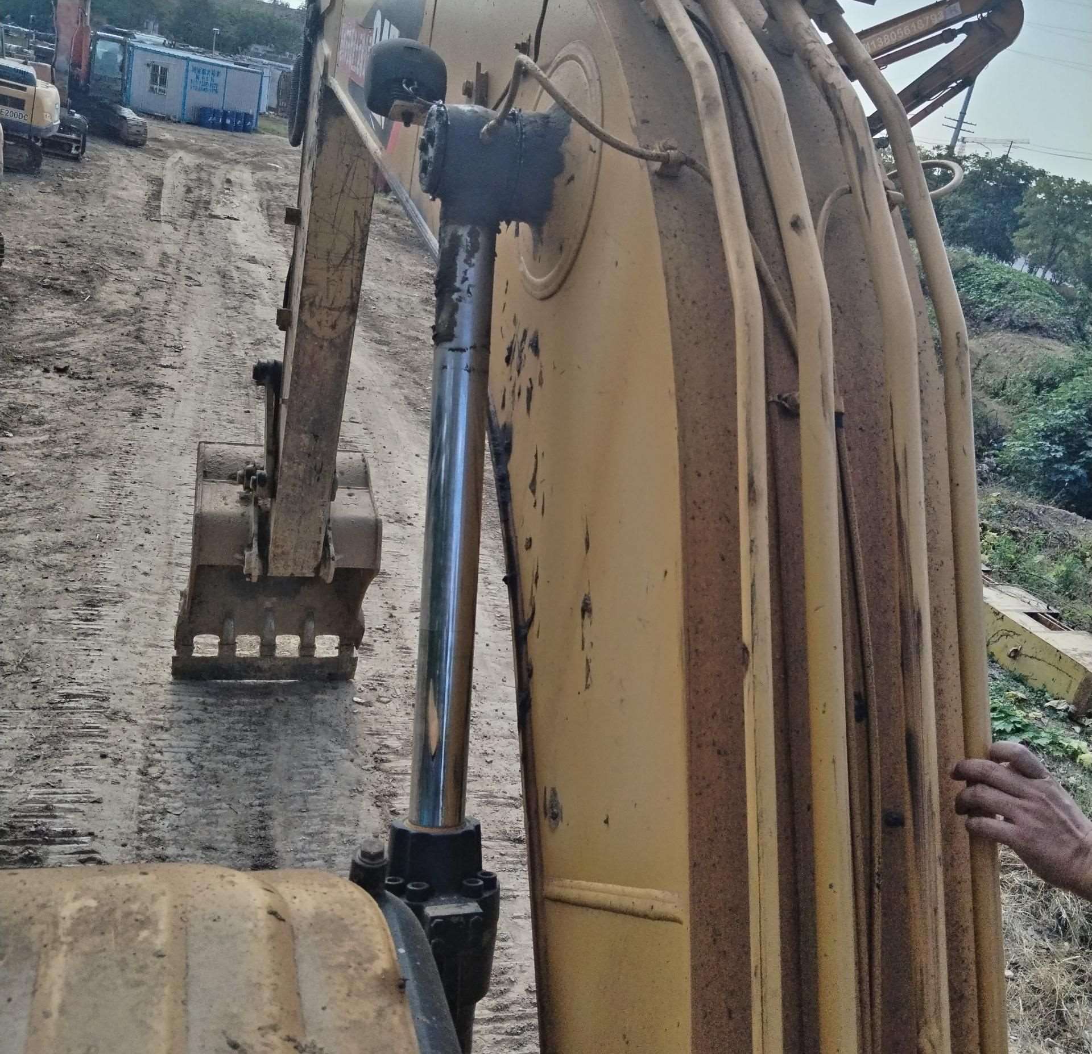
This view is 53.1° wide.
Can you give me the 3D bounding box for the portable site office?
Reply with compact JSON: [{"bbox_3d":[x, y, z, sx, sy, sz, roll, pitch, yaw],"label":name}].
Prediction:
[{"bbox_3d":[-16.676,-20.572,51.033,5.900,2.700,2.700,-2,24,-33],"label":"portable site office"}]

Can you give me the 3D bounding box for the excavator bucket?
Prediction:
[{"bbox_3d":[-1.853,0.239,7.503,1.200,1.330,1.150,5,21,-19],"label":"excavator bucket"}]

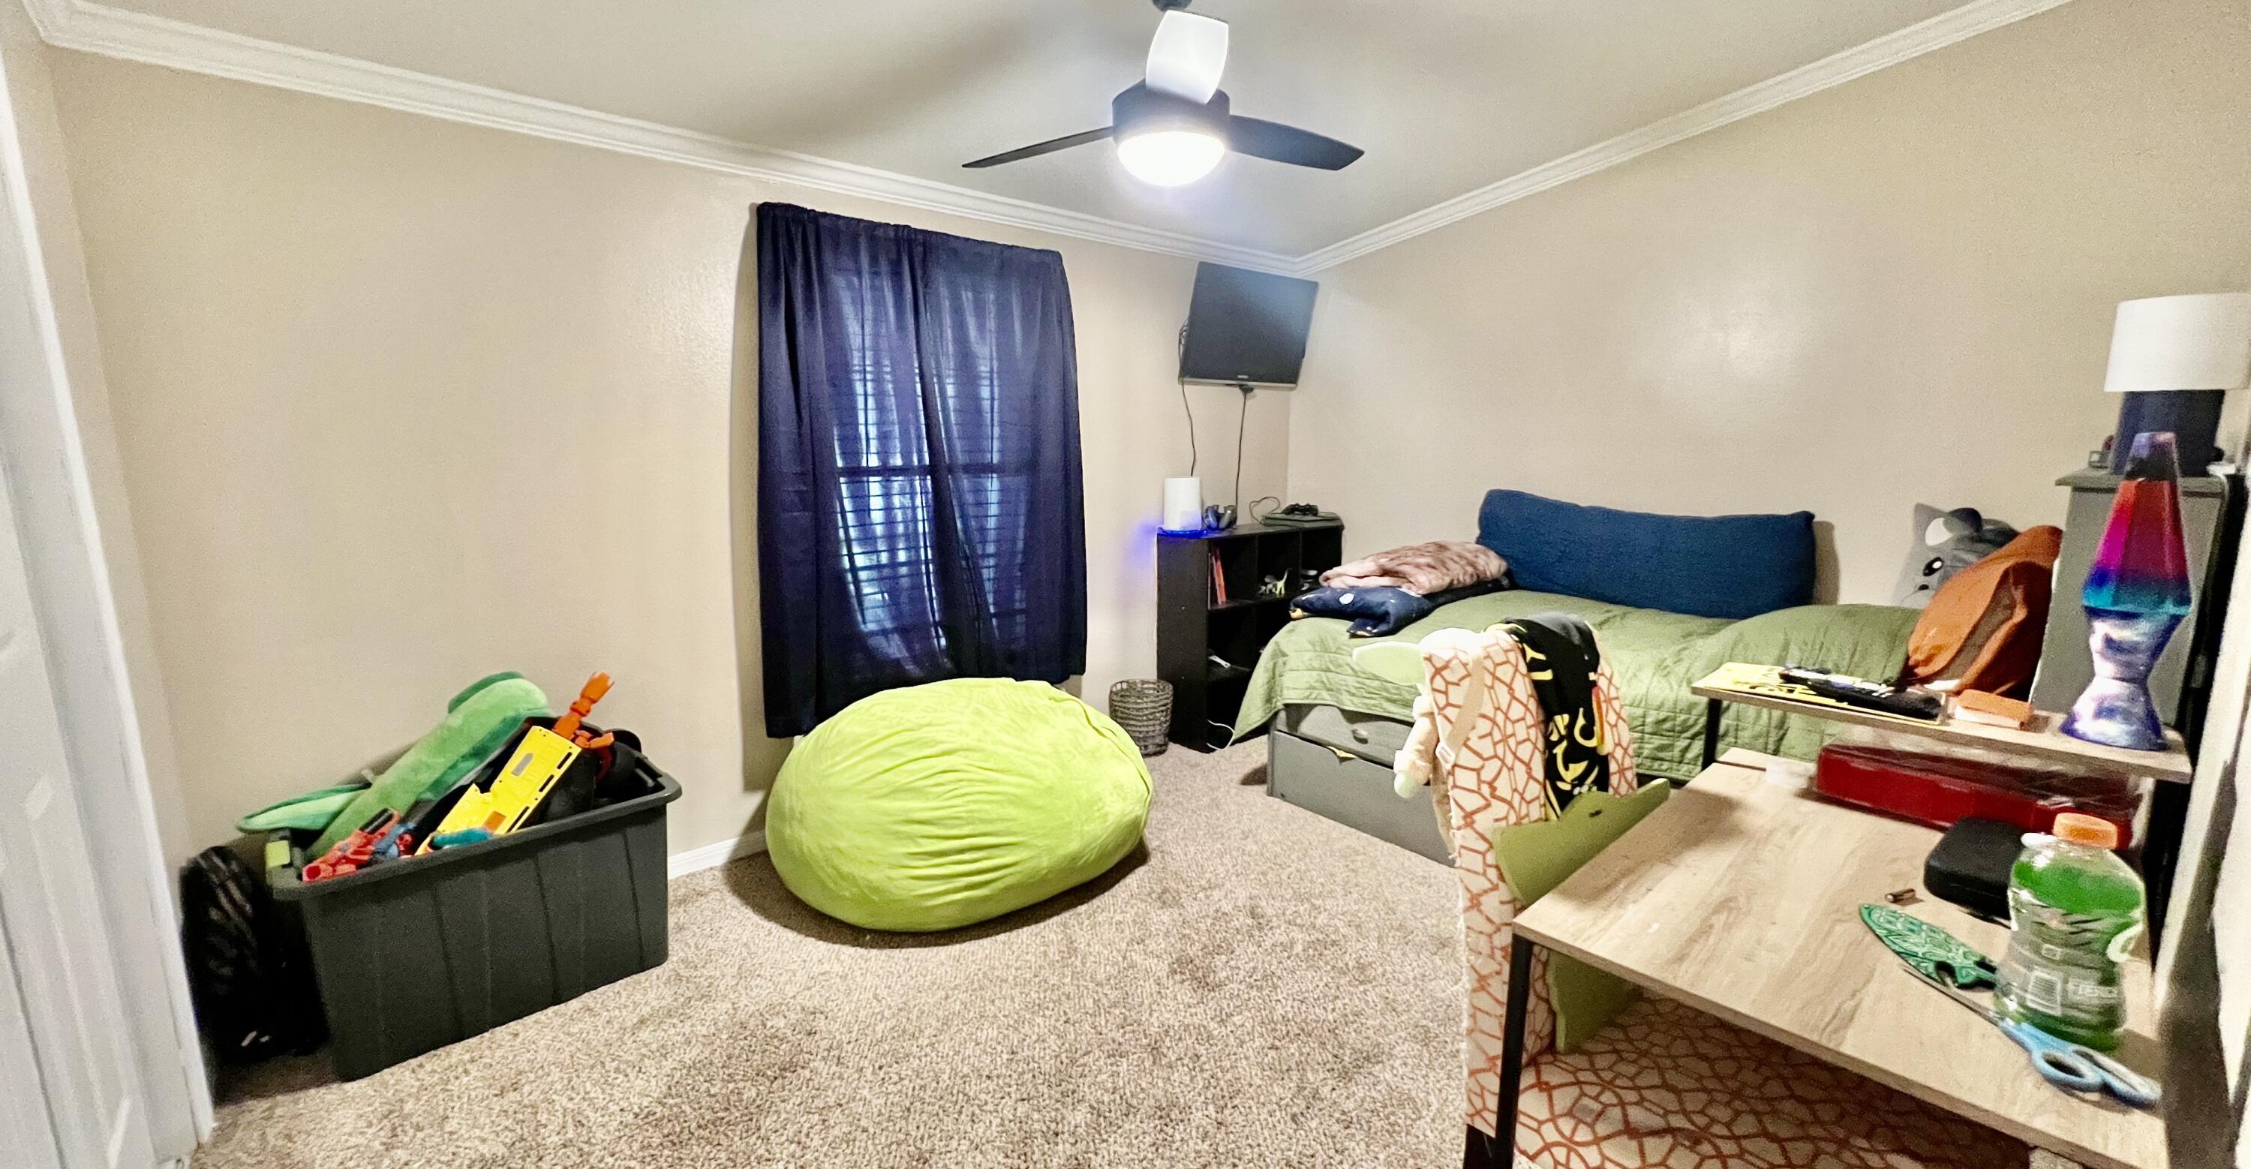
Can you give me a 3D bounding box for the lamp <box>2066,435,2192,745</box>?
[{"bbox_3d":[1.430,0.005,1.194,0.103,0.435,0.103,-8,12,-41],"label":"lamp"}]

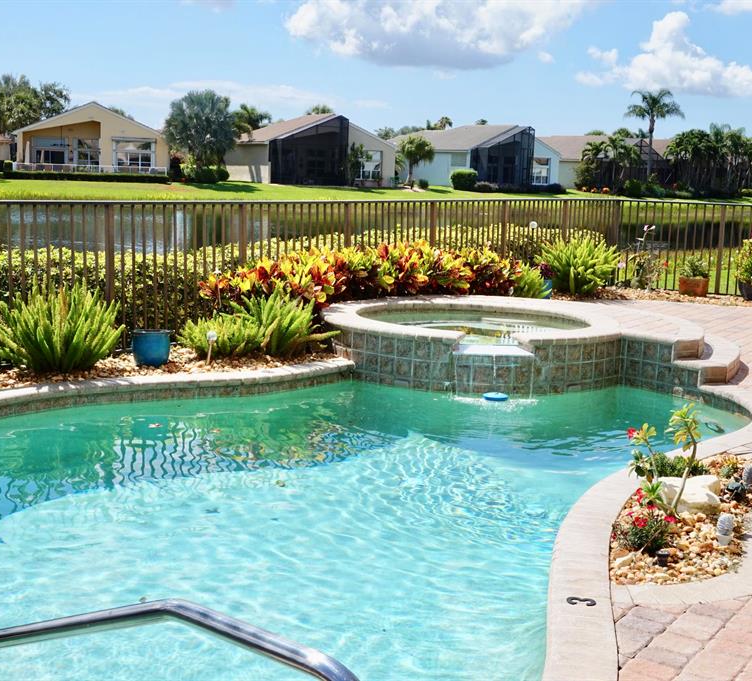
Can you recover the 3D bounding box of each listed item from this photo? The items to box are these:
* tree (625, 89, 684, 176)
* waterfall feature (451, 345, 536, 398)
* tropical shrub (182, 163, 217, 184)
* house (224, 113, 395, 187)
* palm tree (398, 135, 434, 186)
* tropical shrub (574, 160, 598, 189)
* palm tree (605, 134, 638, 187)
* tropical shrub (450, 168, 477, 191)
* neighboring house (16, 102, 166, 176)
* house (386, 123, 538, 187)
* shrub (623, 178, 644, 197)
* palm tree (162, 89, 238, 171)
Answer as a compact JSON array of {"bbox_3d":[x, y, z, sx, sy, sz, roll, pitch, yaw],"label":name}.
[{"bbox_3d":[20.917,-15.168,86.000,4.463,7.679,4.463,4,9,13],"label":"tree"},{"bbox_3d":[0.892,0.235,8.801,0.650,0.360,0.420,2,9,1],"label":"waterfall feature"},{"bbox_3d":[-10.558,-10.010,68.000,2.034,1.261,1.800,1,9,-9],"label":"tropical shrub"},{"bbox_3d":[-5.582,-15.776,93.863,10.600,5.600,14.000,-2,9,-20],"label":"house"},{"bbox_3d":[3.095,-13.717,86.869,2.610,3.970,2.610,2,9,2],"label":"palm tree"},{"bbox_3d":[19.914,-15.732,108.060,1.990,2.700,1.990,3,9,10],"label":"tropical shrub"},{"bbox_3d":[17.745,-12.803,82.000,2.308,4.065,2.308,4,9,12],"label":"palm tree"},{"bbox_3d":[5.651,-10.355,73.000,1.702,1.368,1.600,3,9,4],"label":"tropical shrub"},{"bbox_3d":[-21.476,-15.337,87.003,10.800,5.100,13.000,0,9,-12],"label":"neighboring house"},{"bbox_3d":[7.692,-16.477,100.947,10.200,5.400,13.500,-5,11,-36],"label":"house"},{"bbox_3d":[21.904,-12.994,96.702,1.780,1.540,1.780,4,9,12],"label":"shrub"},{"bbox_3d":[-10.837,-12.623,70.000,4.495,5.458,4.495,1,9,-9],"label":"palm tree"}]

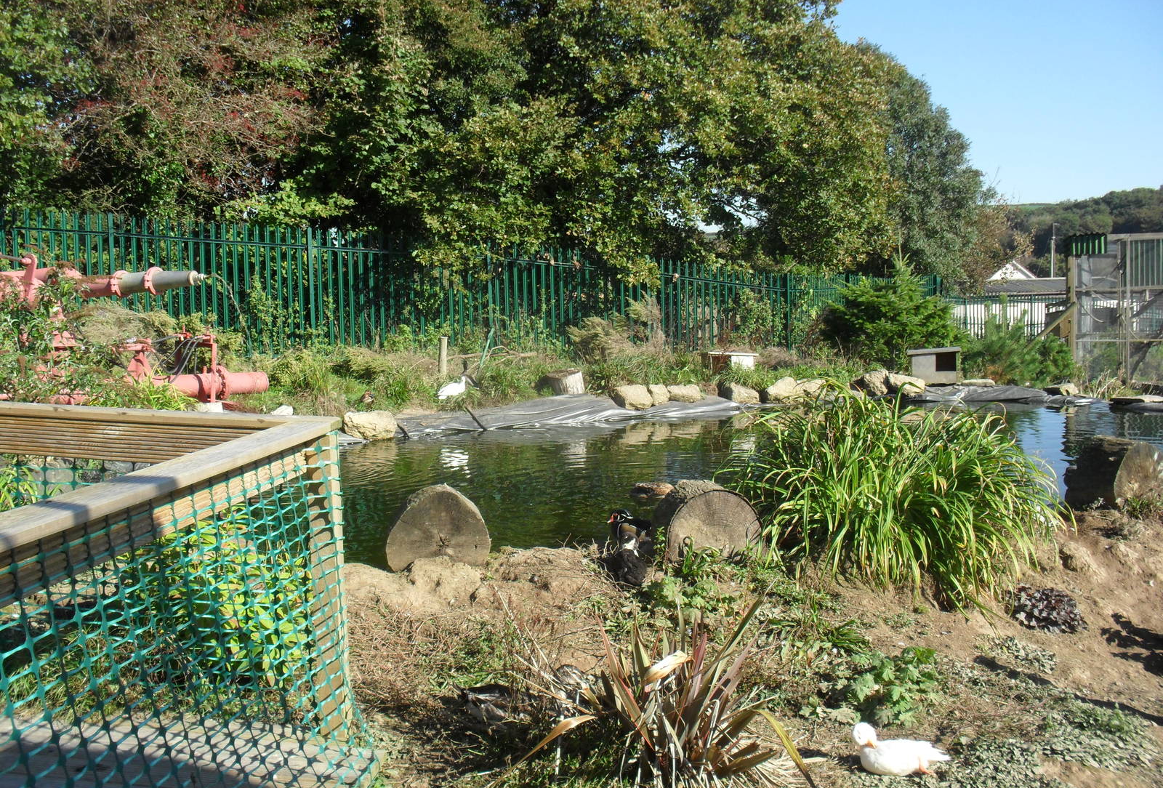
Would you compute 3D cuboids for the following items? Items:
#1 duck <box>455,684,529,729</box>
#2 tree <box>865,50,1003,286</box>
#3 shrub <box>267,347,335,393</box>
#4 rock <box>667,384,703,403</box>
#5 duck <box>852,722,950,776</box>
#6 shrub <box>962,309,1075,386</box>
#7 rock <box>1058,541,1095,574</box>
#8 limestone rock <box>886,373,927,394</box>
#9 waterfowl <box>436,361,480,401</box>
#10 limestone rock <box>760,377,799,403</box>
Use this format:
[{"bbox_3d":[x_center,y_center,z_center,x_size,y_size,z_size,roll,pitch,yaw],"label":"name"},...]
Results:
[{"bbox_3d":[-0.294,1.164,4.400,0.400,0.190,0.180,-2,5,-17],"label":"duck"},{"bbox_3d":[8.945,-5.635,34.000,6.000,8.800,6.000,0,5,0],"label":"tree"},{"bbox_3d":[-3.194,-0.274,13.400,0.780,0.550,0.720,0,5,0],"label":"shrub"},{"bbox_3d":[1.414,-0.012,16.050,0.480,0.260,0.340,-1,4,0],"label":"rock"},{"bbox_3d":[1.116,1.243,4.120,0.340,0.185,0.155,-1,5,-9],"label":"duck"},{"bbox_3d":[6.757,-0.738,18.200,1.750,1.170,1.300,0,4,21],"label":"shrub"},{"bbox_3d":[2.527,0.837,6.000,0.190,0.150,0.170,0,5,0],"label":"rock"},{"bbox_3d":[4.751,-0.153,17.200,0.550,0.300,0.400,-1,4,0],"label":"limestone rock"},{"bbox_3d":[-1.629,-0.180,15.500,0.540,0.520,0.260,-1,3,12],"label":"waterfowl"},{"bbox_3d":[2.756,-0.063,16.400,0.500,0.350,0.400,-1,4,0],"label":"limestone rock"}]

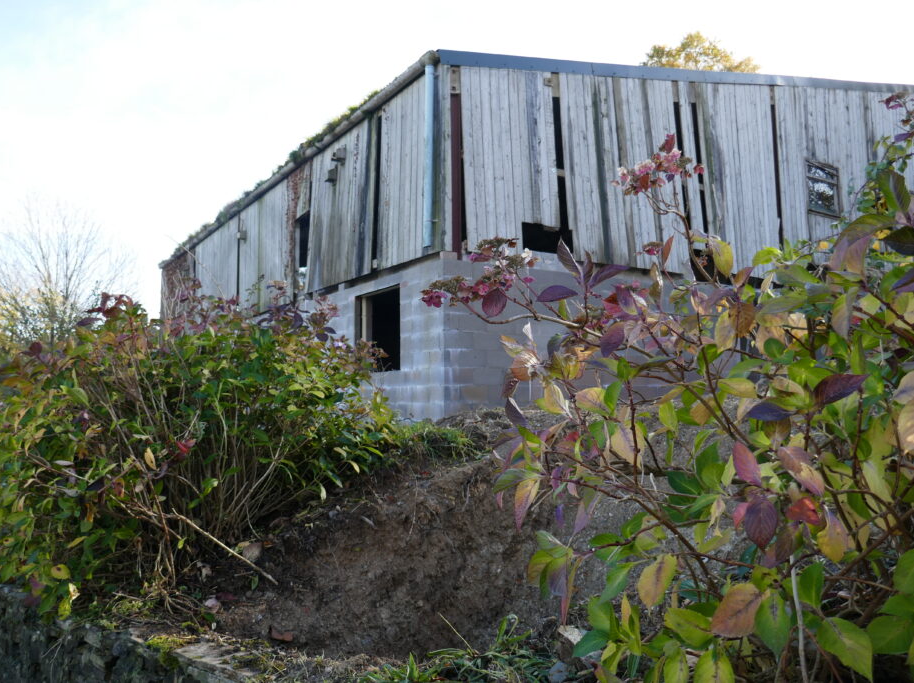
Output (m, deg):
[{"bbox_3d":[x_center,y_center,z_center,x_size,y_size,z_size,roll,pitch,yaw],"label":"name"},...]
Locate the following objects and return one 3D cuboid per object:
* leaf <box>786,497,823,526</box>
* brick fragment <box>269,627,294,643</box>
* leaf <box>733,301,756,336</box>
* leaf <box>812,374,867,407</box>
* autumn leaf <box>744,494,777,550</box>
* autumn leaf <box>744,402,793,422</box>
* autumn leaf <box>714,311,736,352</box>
[{"bbox_3d":[0.684,0.335,1.400,0.078,0.055,0.022,19,-26,17],"label":"leaf"},{"bbox_3d":[-0.645,1.074,2.615,0.088,0.050,0.060,1,-5,-9],"label":"brick fragment"},{"bbox_3d":[0.615,-0.049,1.520,0.055,0.078,0.020,1,-15,-6],"label":"leaf"},{"bbox_3d":[0.726,0.093,1.350,0.115,0.062,0.022,-19,-35,-3],"label":"leaf"},{"bbox_3d":[0.563,0.334,1.320,0.062,0.102,0.020,-7,-18,4],"label":"autumn leaf"},{"bbox_3d":[0.591,0.135,1.350,0.100,0.022,0.060,-3,31,-10],"label":"autumn leaf"},{"bbox_3d":[0.583,-0.022,1.550,0.055,0.092,0.020,10,-9,16],"label":"autumn leaf"}]

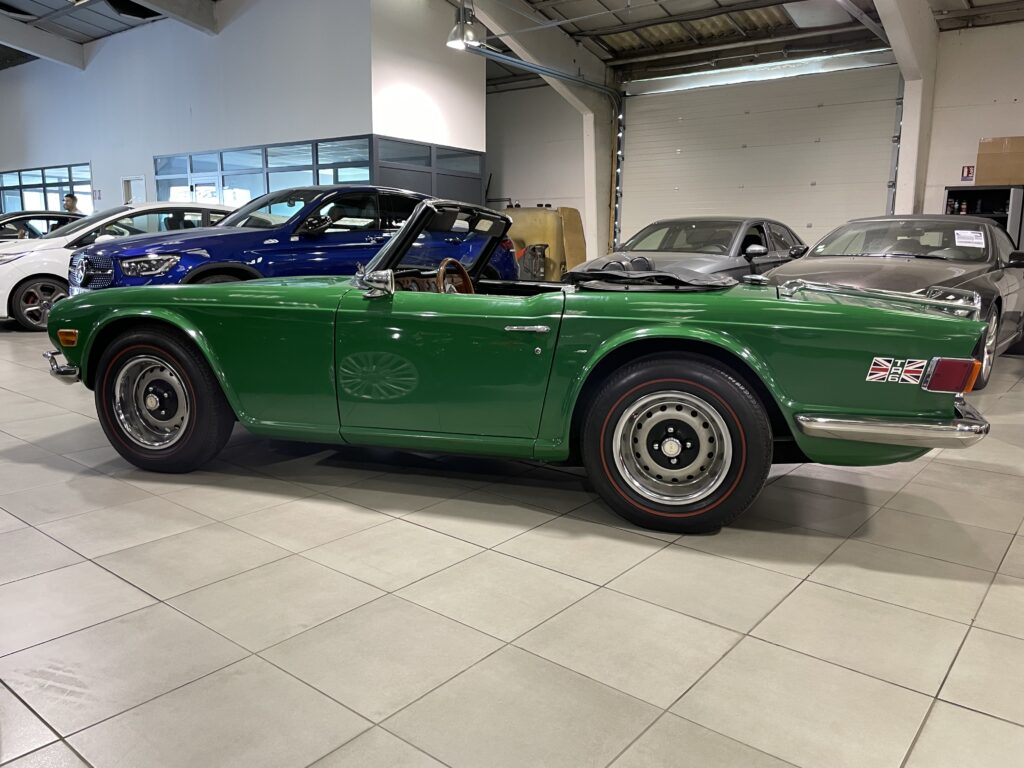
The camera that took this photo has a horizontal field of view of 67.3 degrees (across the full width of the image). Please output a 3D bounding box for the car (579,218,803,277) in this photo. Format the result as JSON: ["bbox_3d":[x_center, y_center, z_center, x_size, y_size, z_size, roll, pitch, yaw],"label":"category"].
[{"bbox_3d":[2.390,-1.367,9.582,1.810,1.420,4.550,9,13,37],"label":"car"}]

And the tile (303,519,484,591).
[{"bbox_3d":[-0.389,0.559,2.547,0.447,0.010,0.447,9,13,38],"label":"tile"}]

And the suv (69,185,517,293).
[{"bbox_3d":[-1.962,-1.267,8.139,4.730,1.600,1.900,-9,14,-43],"label":"suv"}]

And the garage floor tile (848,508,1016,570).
[{"bbox_3d":[1.504,0.550,2.750,0.447,0.010,0.447,9,13,38],"label":"garage floor tile"}]

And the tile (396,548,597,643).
[{"bbox_3d":[-0.042,0.613,2.271,0.447,0.010,0.447,9,13,38],"label":"tile"}]

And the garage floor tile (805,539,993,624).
[{"bbox_3d":[1.226,0.613,2.422,0.445,0.010,0.445,9,13,38],"label":"garage floor tile"}]

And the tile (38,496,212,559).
[{"bbox_3d":[-1.371,0.508,2.757,0.447,0.010,0.447,9,13,38],"label":"tile"}]

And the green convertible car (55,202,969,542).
[{"bbox_3d":[-0.173,-0.227,3.622,4.030,1.170,1.500,4,10,17],"label":"green convertible car"}]

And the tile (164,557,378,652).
[{"bbox_3d":[-0.672,0.618,2.216,0.445,0.010,0.445,9,13,38],"label":"tile"}]

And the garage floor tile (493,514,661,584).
[{"bbox_3d":[0.237,0.556,2.614,0.447,0.010,0.447,9,13,38],"label":"garage floor tile"}]

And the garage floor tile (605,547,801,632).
[{"bbox_3d":[0.593,0.615,2.353,0.445,0.010,0.445,9,13,38],"label":"garage floor tile"}]

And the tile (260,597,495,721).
[{"bbox_3d":[-0.322,0.669,1.929,0.447,0.010,0.447,9,13,38],"label":"tile"}]

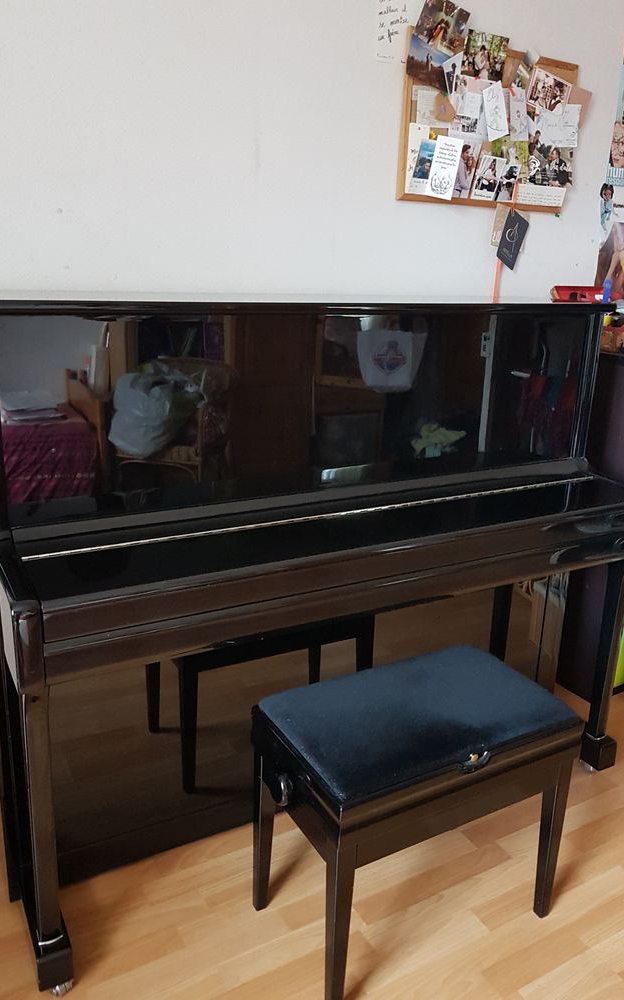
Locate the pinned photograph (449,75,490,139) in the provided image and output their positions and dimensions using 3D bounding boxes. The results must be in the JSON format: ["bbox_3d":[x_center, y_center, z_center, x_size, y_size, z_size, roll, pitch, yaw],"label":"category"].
[{"bbox_3d":[0.433,-1.069,2.051,0.132,0.150,0.010,-7,19,-27],"label":"pinned photograph"}]

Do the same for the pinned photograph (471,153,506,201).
[{"bbox_3d":[0.507,-0.916,2.142,0.092,0.118,0.010,1,15,-30],"label":"pinned photograph"}]

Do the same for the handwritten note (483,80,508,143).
[{"bbox_3d":[0.518,-1.080,2.090,0.068,0.134,0.010,-27,27,-20],"label":"handwritten note"}]

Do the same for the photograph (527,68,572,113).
[{"bbox_3d":[0.688,-1.173,2.162,0.144,0.090,0.010,6,13,-31],"label":"photograph"}]

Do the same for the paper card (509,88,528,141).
[{"bbox_3d":[0.572,-1.061,2.074,0.059,0.129,0.005,-16,23,-25],"label":"paper card"}]

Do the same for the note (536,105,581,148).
[{"bbox_3d":[0.705,-1.066,2.142,0.161,0.109,0.005,-7,19,-28],"label":"note"}]

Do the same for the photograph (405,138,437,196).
[{"bbox_3d":[0.301,-0.875,1.980,0.081,0.139,0.005,-1,16,-30],"label":"photograph"}]

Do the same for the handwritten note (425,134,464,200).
[{"bbox_3d":[0.353,-0.881,1.995,0.086,0.150,0.005,0,16,-30],"label":"handwritten note"}]

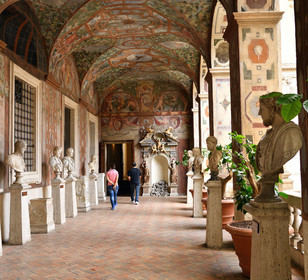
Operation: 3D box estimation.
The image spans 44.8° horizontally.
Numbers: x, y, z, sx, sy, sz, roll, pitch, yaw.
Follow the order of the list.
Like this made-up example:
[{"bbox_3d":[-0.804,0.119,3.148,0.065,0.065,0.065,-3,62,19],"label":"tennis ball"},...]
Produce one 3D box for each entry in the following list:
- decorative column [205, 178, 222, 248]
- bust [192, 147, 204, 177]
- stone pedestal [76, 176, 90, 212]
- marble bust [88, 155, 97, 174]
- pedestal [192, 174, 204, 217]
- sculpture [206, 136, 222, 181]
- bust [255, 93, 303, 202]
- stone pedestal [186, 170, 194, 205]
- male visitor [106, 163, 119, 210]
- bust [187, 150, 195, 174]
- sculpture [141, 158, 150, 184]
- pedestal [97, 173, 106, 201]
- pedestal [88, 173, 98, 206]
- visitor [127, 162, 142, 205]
[{"bbox_3d":[1.196,1.483,7.560,0.330,1.275,0.420,-1,-4,2],"label":"decorative column"},{"bbox_3d":[1.380,0.688,11.713,0.360,0.900,0.550,-1,-4,2],"label":"bust"},{"bbox_3d":[-2.578,1.943,13.492,0.440,1.240,0.520,-1,-4,2],"label":"stone pedestal"},{"bbox_3d":[-2.515,1.039,15.531,0.330,0.820,0.520,-1,-4,2],"label":"marble bust"},{"bbox_3d":[1.301,1.713,11.182,0.310,1.169,0.420,-1,-4,3],"label":"pedestal"},{"bbox_3d":[1.142,0.362,7.295,0.300,0.865,0.460,-1,-4,-5],"label":"sculpture"},{"bbox_3d":[1.060,0.061,3.177,0.310,0.924,0.520,-1,-4,0],"label":"bust"},{"bbox_3d":[1.471,1.943,14.860,0.340,1.270,0.430,-1,-4,2],"label":"stone pedestal"},{"bbox_3d":[-1.529,1.729,14.044,0.460,1.700,0.450,-1,-4,2],"label":"male visitor"},{"bbox_3d":[1.472,0.871,14.947,0.360,0.880,0.520,-1,-4,2],"label":"bust"},{"bbox_3d":[-0.441,1.654,19.373,0.480,1.283,0.400,-1,-4,3],"label":"sculpture"},{"bbox_3d":[-2.496,2.186,17.577,0.500,1.242,0.450,-1,-4,3],"label":"pedestal"},{"bbox_3d":[-2.455,2.046,15.235,0.310,1.196,0.440,-1,-4,3],"label":"pedestal"},{"bbox_3d":[-0.791,1.796,15.463,0.560,1.720,0.420,-1,-4,2],"label":"visitor"}]

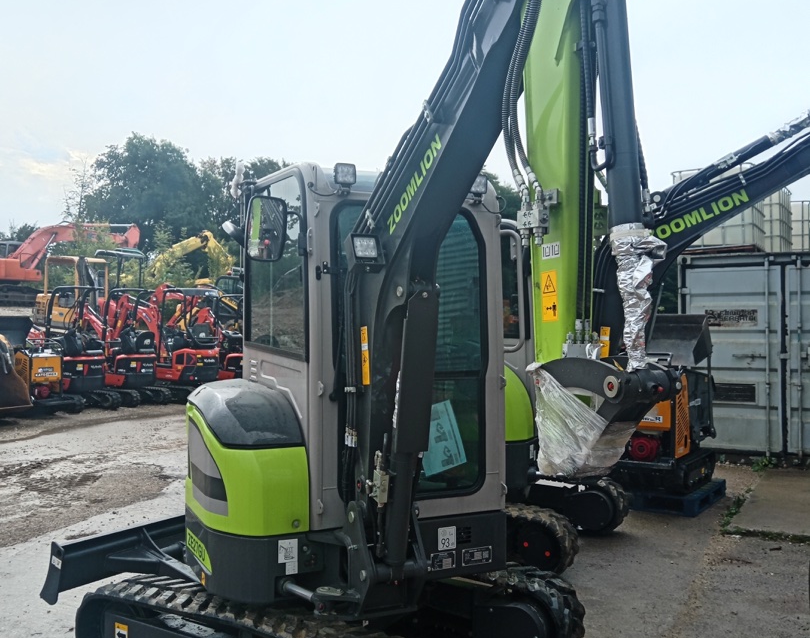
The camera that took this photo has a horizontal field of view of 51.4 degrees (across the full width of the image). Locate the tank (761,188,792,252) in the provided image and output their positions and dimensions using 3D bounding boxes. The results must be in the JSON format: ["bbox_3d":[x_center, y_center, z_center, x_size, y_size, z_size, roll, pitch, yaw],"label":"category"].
[{"bbox_3d":[5.406,-1.381,13.158,1.000,1.150,1.150,-1,0,31],"label":"tank"}]

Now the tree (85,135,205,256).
[{"bbox_3d":[-12.274,-4.345,40.000,5.800,9.000,5.600,-1,0,0],"label":"tree"}]

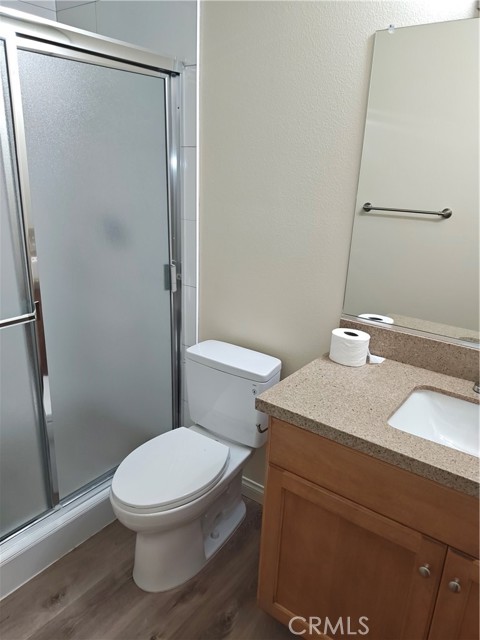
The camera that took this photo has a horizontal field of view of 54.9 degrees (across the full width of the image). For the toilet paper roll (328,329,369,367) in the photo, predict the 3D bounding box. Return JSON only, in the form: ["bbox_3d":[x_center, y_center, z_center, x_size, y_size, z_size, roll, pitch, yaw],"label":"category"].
[{"bbox_3d":[0.378,0.091,1.594,0.128,0.093,0.128,2,18,-1],"label":"toilet paper roll"}]

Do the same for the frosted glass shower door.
[{"bbox_3d":[-0.504,-0.116,1.842,0.040,1.637,0.634,15,22,34],"label":"frosted glass shower door"}]

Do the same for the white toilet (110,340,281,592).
[{"bbox_3d":[-0.199,0.559,1.820,0.420,0.733,0.729,15,22,34],"label":"white toilet"}]

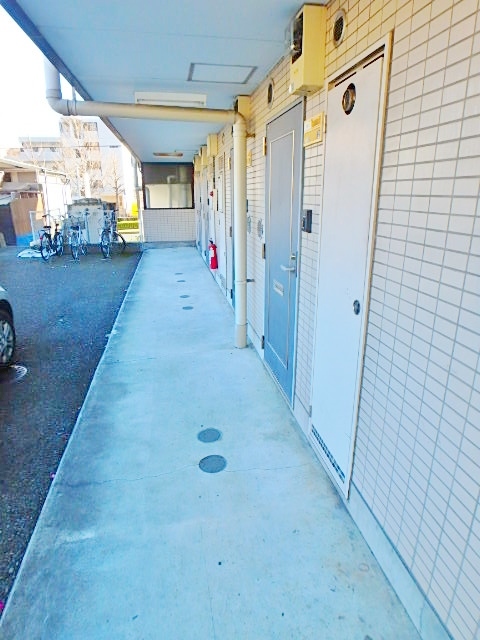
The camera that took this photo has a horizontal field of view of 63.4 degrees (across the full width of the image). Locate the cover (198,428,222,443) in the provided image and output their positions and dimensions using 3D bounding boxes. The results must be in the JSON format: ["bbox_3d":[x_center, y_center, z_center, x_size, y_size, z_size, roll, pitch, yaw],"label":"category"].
[{"bbox_3d":[-0.201,0.780,2.605,0.165,0.015,0.165,-1,18,0],"label":"cover"}]

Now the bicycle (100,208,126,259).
[{"bbox_3d":[-3.479,-2.281,10.391,0.580,1.100,1.750,-1,18,-1],"label":"bicycle"}]

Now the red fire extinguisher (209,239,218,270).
[{"bbox_3d":[-0.440,-1.091,6.508,0.150,0.500,0.190,-4,19,-9],"label":"red fire extinguisher"}]

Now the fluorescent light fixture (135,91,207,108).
[{"bbox_3d":[-0.618,-1.993,3.537,0.640,0.090,0.140,-4,19,-9],"label":"fluorescent light fixture"}]

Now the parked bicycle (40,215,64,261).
[{"bbox_3d":[-4.924,-2.168,10.175,0.580,1.060,1.750,-1,18,-1],"label":"parked bicycle"}]

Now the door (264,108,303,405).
[{"bbox_3d":[0.311,-0.455,2.976,0.045,2.000,0.870,-4,19,-9],"label":"door"}]

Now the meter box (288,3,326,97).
[{"bbox_3d":[0.336,-1.339,1.962,0.115,0.340,0.230,-4,19,-9],"label":"meter box"}]

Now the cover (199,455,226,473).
[{"bbox_3d":[-0.165,0.870,2.333,0.165,0.015,0.165,-1,18,0],"label":"cover"}]

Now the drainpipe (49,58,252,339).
[{"bbox_3d":[-0.734,-0.904,3.594,1.660,2.580,0.130,-4,19,-9],"label":"drainpipe"}]

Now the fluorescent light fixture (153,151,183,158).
[{"bbox_3d":[-1.577,-3.679,8.652,0.640,0.090,0.140,-4,19,-9],"label":"fluorescent light fixture"}]

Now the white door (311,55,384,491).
[{"bbox_3d":[0.499,-0.121,1.931,0.045,1.930,0.520,-4,19,-9],"label":"white door"}]

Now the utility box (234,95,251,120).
[{"bbox_3d":[0.020,-1.900,3.665,0.115,0.340,0.230,-4,19,-9],"label":"utility box"}]

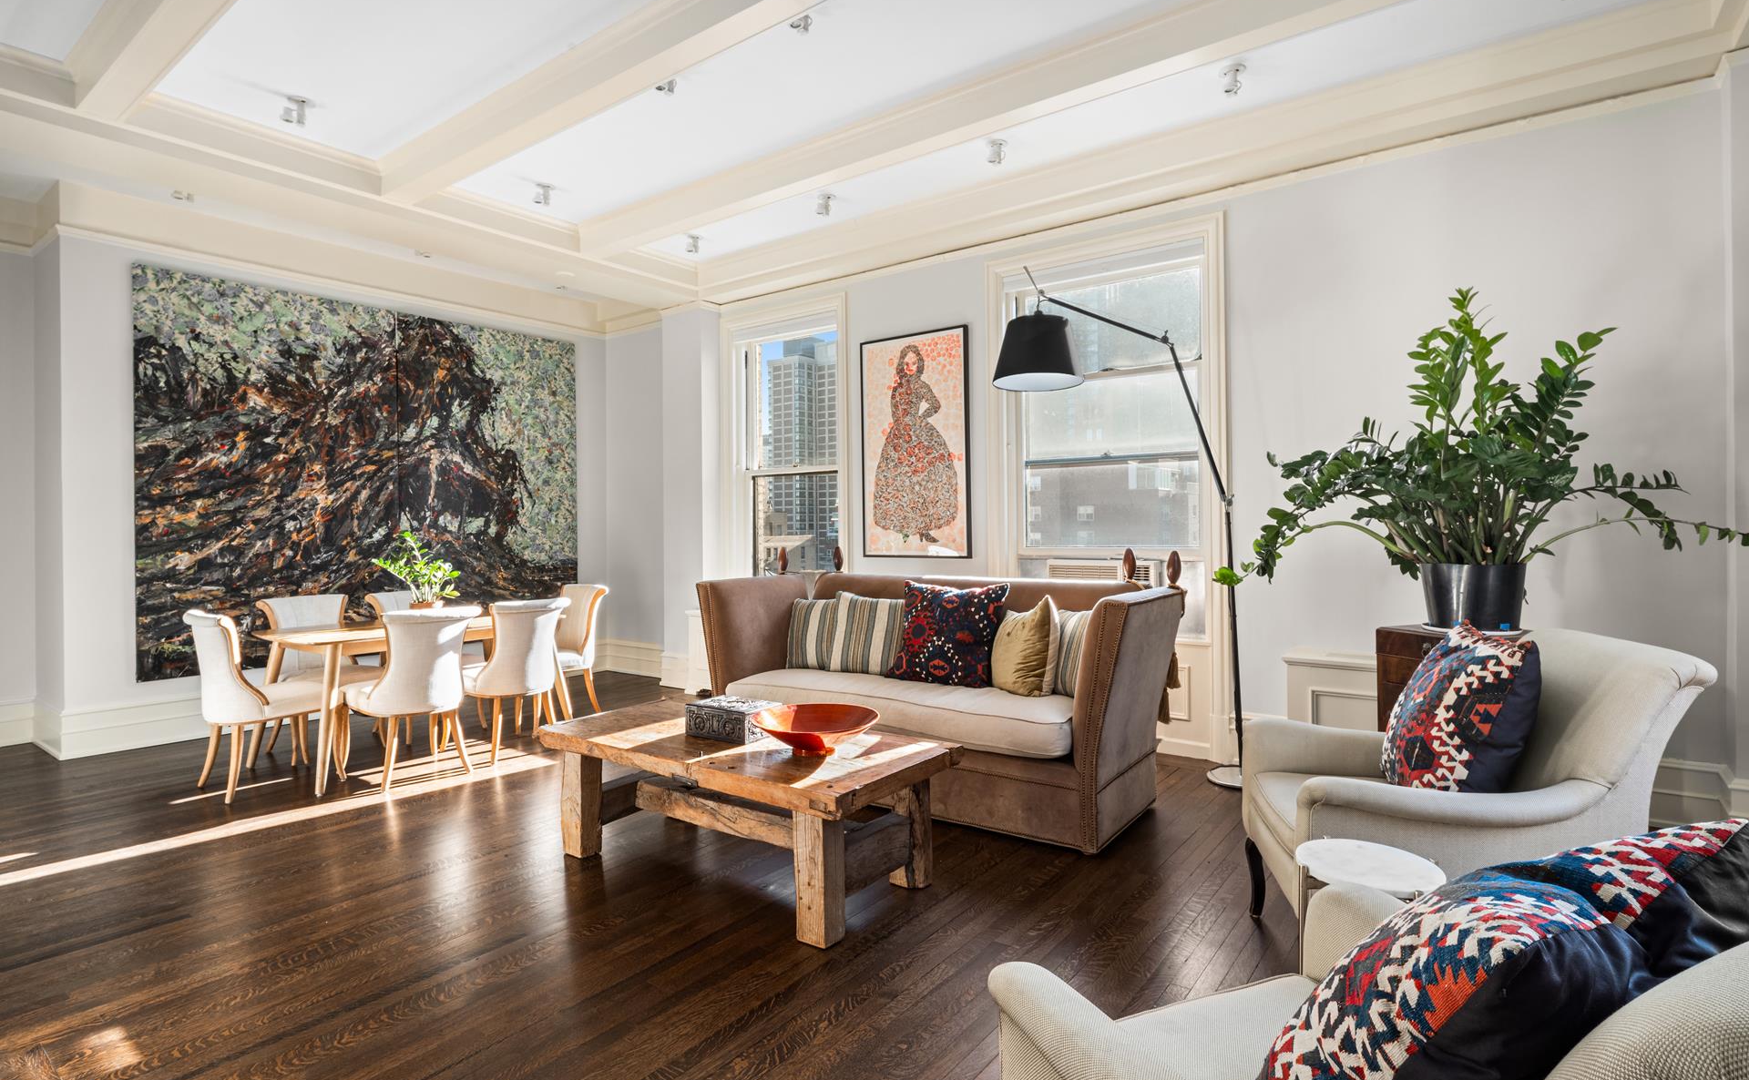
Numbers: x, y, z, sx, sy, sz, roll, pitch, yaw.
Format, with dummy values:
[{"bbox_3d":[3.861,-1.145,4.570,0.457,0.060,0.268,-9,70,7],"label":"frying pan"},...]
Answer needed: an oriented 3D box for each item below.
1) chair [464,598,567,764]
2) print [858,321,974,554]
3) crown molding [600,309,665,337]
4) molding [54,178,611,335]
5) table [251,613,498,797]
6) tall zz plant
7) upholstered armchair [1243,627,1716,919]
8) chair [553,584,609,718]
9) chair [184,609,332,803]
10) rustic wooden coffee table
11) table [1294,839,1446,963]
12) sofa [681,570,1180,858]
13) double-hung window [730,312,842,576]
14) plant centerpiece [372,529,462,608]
[{"bbox_3d":[-2.110,0.780,4.791,0.570,0.890,0.500,0,1,36],"label":"chair"},{"bbox_3d":[0.247,-0.629,5.507,0.865,1.510,0.040,0,1,36],"label":"print"},{"bbox_3d":[-2.059,-1.873,7.144,0.850,0.150,0.080,0,1,36],"label":"crown molding"},{"bbox_3d":[-3.568,-1.893,6.028,0.200,0.310,3.550,0,1,36],"label":"molding"},{"bbox_3d":[-2.621,0.854,4.771,0.900,0.750,1.540,0,1,36],"label":"table"},{"bbox_3d":[2.375,-0.411,3.457,1.800,1.250,0.950,0,1,36],"label":"tall zz plant"},{"bbox_3d":[1.573,0.768,2.325,0.900,0.950,0.720,0,1,15],"label":"upholstered armchair"},{"bbox_3d":[-2.169,0.773,5.501,0.500,0.885,0.600,0,1,36],"label":"chair"},{"bbox_3d":[-3.097,0.799,4.206,0.500,0.890,0.570,0,1,36],"label":"chair"},{"bbox_3d":[-0.524,1.007,3.235,1.540,0.465,0.740,0,1,36],"label":"rustic wooden coffee table"},{"bbox_3d":[1.079,0.977,1.801,0.300,0.560,0.300,0,1,36],"label":"table"},{"bbox_3d":[0.240,0.700,4.164,2.400,1.030,0.820,0,1,36],"label":"sofa"},{"bbox_3d":[-0.676,-0.554,6.267,1.070,2.120,0.120,0,1,36],"label":"double-hung window"},{"bbox_3d":[-2.651,0.218,4.802,0.430,0.540,0.400,0,1,36],"label":"plant centerpiece"}]

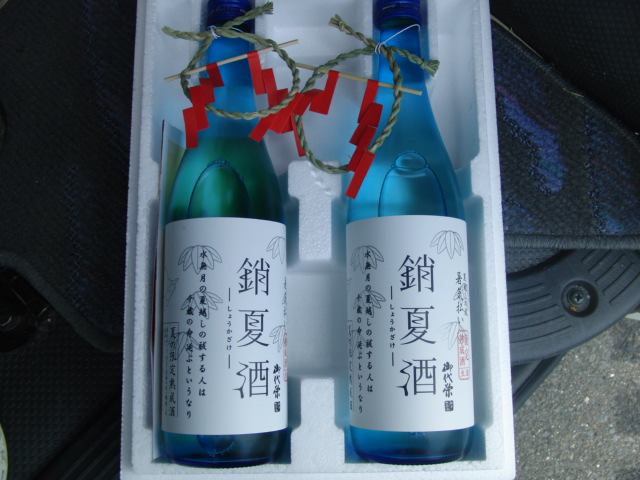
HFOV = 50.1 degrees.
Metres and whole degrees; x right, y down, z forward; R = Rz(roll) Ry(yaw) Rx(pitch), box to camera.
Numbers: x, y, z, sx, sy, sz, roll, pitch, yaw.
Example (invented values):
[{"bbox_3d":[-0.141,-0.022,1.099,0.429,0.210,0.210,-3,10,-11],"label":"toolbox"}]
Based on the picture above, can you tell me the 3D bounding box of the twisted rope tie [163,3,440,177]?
[{"bbox_3d":[-0.011,-0.091,0.417,0.170,0.030,0.115,0,76,0],"label":"twisted rope tie"}]

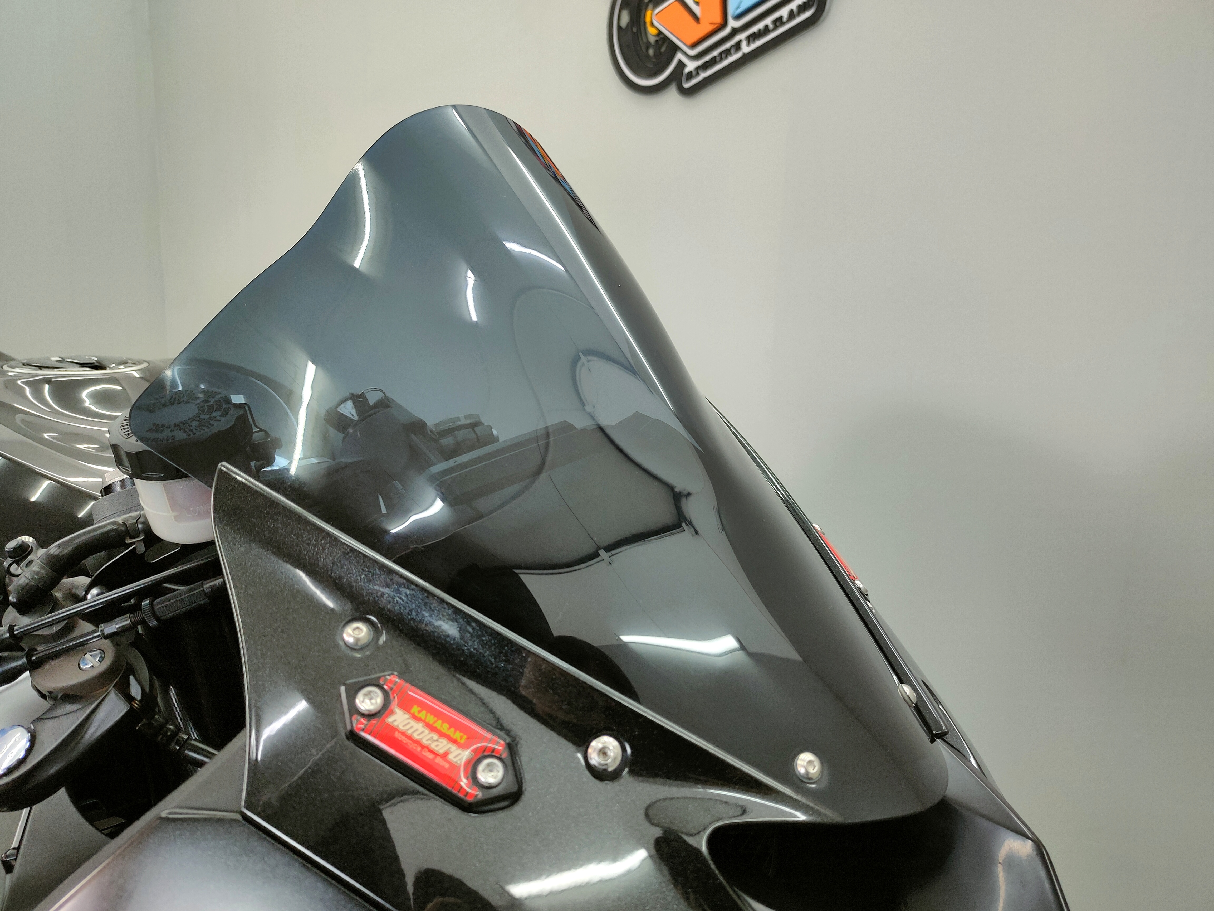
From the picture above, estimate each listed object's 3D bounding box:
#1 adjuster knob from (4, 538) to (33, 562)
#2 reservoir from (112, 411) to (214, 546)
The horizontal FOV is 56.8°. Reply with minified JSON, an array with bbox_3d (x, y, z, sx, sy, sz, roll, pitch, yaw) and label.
[{"bbox_3d":[-0.273,0.044,0.520,0.010,0.008,0.010,-31,35,-14],"label":"adjuster knob"},{"bbox_3d":[-0.196,0.006,0.531,0.063,0.059,0.063,-15,33,-16],"label":"reservoir"}]

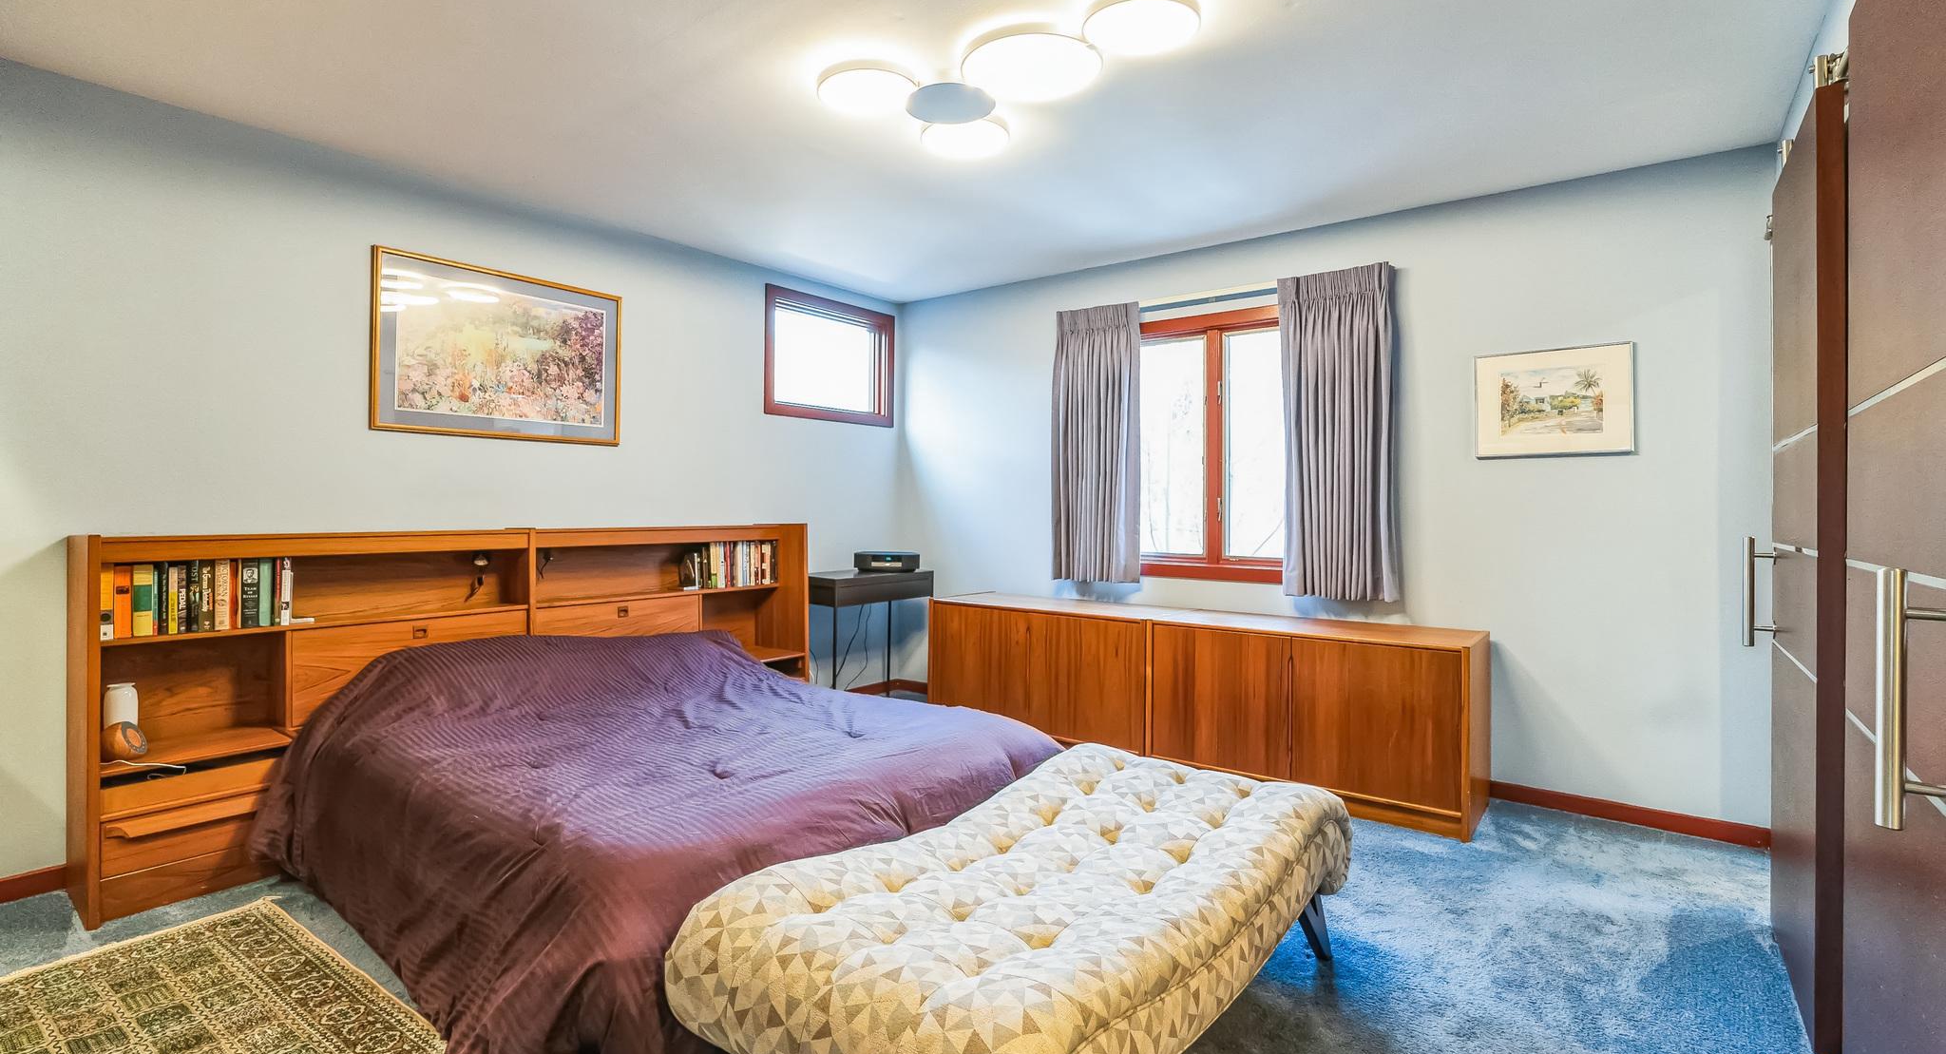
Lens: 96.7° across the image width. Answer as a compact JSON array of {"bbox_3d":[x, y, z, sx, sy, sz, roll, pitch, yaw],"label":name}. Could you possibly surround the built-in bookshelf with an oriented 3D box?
[{"bbox_3d":[-1.792,0.547,3.480,0.425,1.084,2.536,1,1,39],"label":"built-in bookshelf"}]

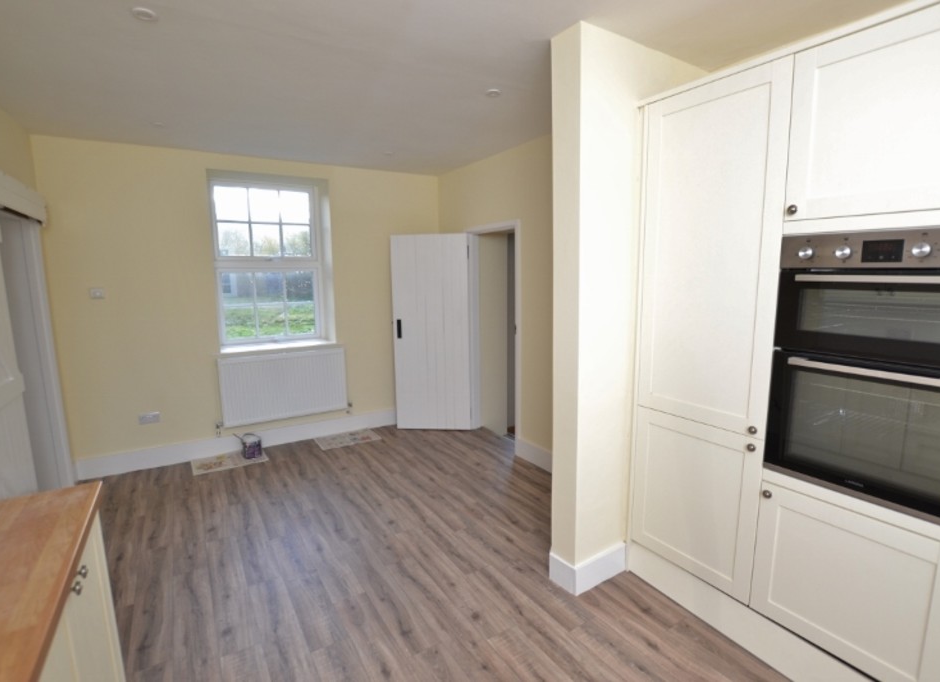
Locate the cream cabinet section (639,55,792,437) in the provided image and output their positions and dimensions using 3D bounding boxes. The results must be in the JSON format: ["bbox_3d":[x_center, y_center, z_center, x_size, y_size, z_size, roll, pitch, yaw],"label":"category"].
[{"bbox_3d":[1.216,-0.361,1.965,0.520,1.410,0.575,-7,10,-32],"label":"cream cabinet section"}]

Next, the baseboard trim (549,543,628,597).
[{"bbox_3d":[0.644,1.181,2.293,0.395,0.161,0.180,-6,10,-33],"label":"baseboard trim"}]

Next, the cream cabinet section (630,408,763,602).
[{"bbox_3d":[1.240,0.700,2.123,0.520,0.740,0.575,-7,10,-32],"label":"cream cabinet section"}]

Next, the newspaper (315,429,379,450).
[{"bbox_3d":[-1.213,0.977,4.259,0.575,0.010,0.356,-6,10,-33],"label":"newspaper"}]

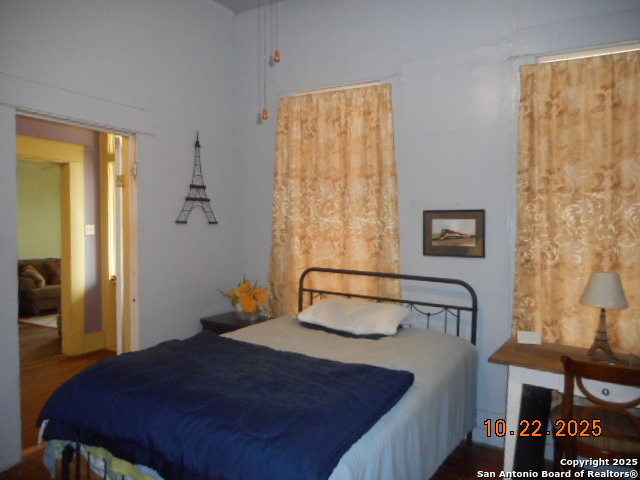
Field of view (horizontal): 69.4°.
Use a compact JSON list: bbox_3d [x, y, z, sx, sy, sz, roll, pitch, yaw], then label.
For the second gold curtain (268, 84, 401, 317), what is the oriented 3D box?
[{"bbox_3d":[0.087,-0.134,3.633,1.175,2.064,0.100,2,3,28],"label":"second gold curtain"}]

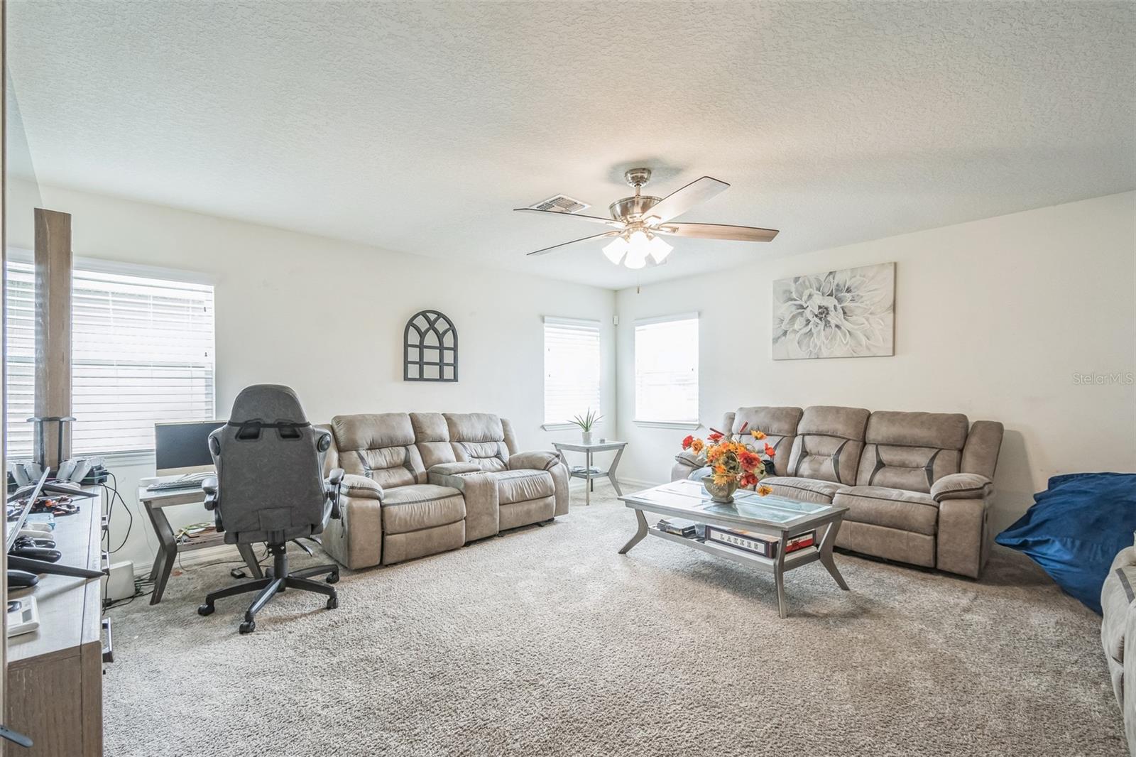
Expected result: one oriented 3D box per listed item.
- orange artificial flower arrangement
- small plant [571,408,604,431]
[{"bbox_3d":[1.066,0.528,3.130,0.520,0.470,0.500,-1,-1,45],"label":"orange artificial flower arrangement"},{"bbox_3d":[0.208,0.438,5.030,0.290,0.250,0.290,1,-1,-41],"label":"small plant"}]

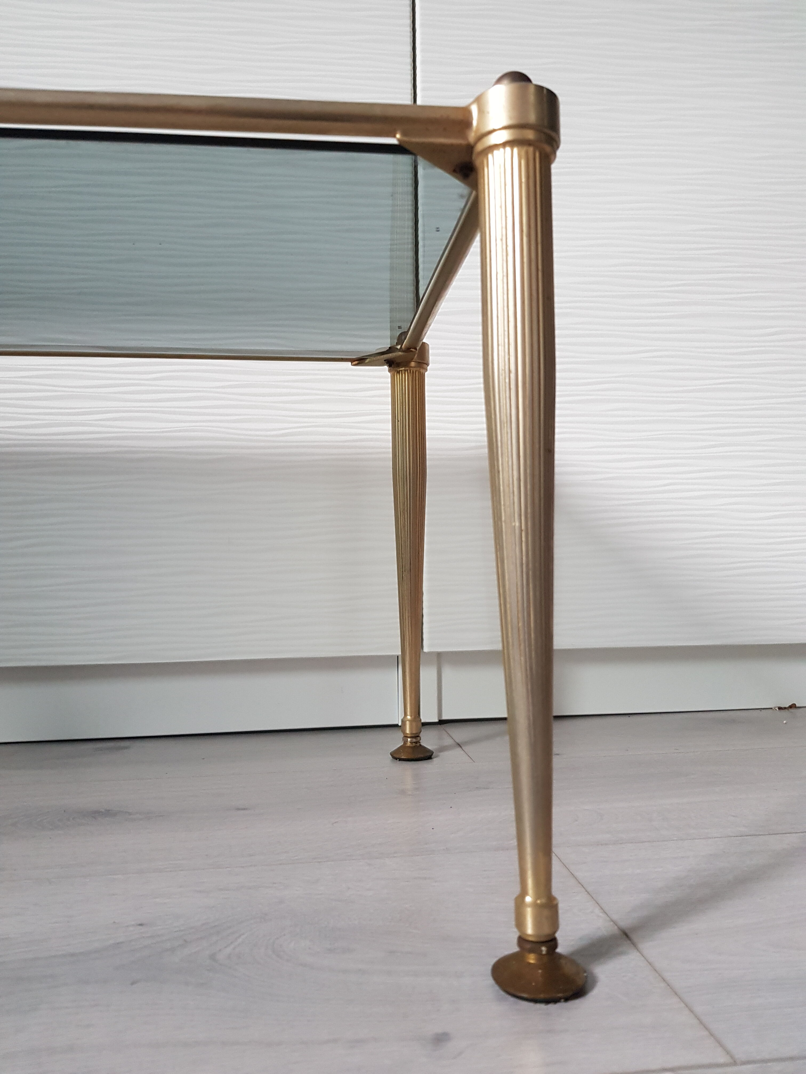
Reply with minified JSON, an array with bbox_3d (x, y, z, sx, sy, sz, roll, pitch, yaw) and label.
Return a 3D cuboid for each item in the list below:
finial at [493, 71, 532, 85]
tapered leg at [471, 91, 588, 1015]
[{"bbox_3d":[0.046,-0.191,0.341,0.017,0.012,0.017,-1,-3,-7],"label":"finial"},{"bbox_3d":[0.051,-0.007,0.333,0.038,0.380,0.038,-1,-3,-7],"label":"tapered leg"}]

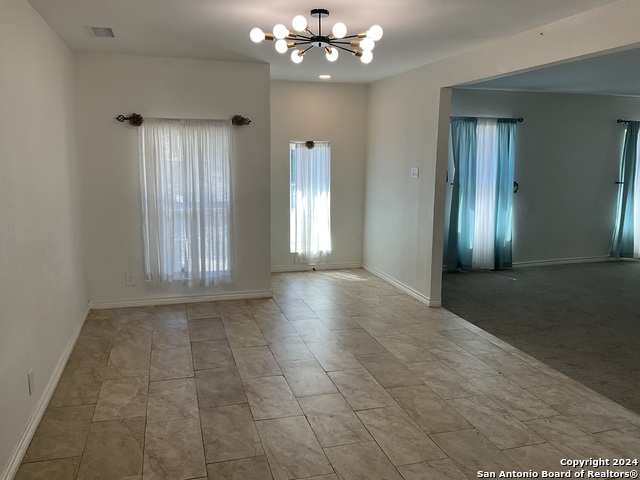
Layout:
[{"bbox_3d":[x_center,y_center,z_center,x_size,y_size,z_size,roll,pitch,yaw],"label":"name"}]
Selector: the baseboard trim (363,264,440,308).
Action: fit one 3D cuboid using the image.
[{"bbox_3d":[0.927,0.496,6.518,0.125,0.090,1.993,-2,10,-16],"label":"baseboard trim"}]

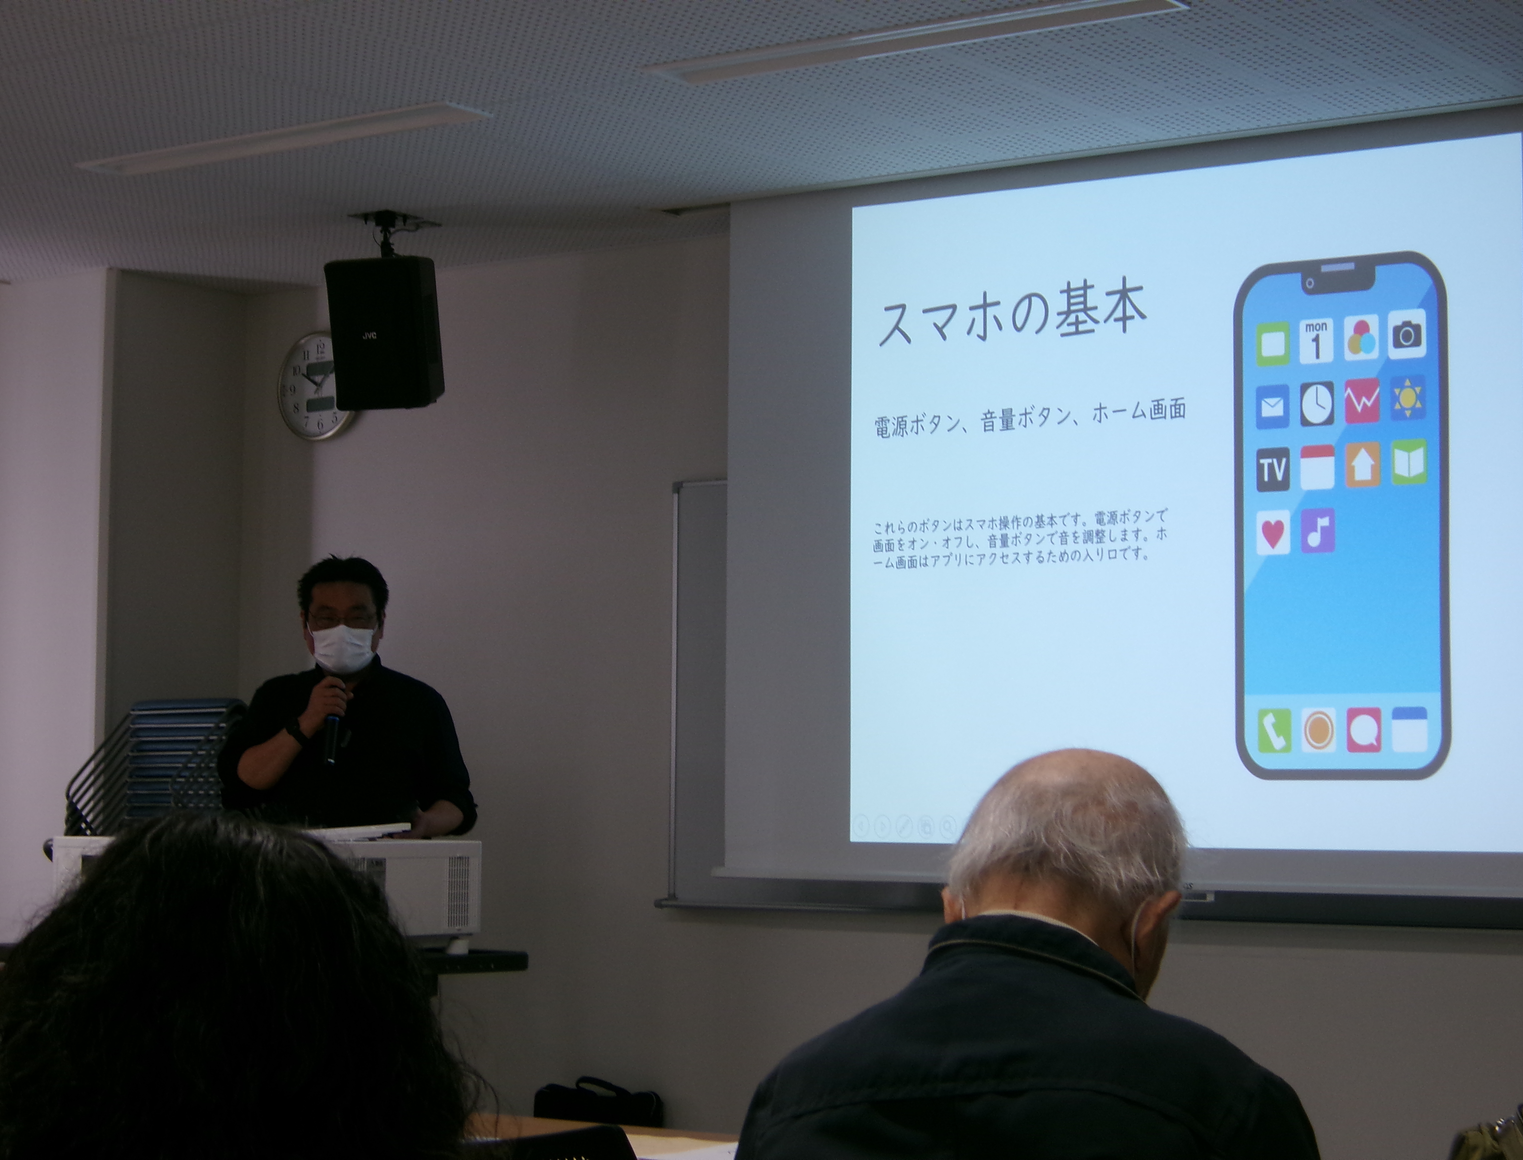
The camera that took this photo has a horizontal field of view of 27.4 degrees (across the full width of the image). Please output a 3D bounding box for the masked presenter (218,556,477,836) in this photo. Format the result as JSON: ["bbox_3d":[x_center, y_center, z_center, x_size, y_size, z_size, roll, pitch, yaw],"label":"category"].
[{"bbox_3d":[-0.912,0.808,6.890,0.570,1.720,0.400,1,-4,-5],"label":"masked presenter"}]

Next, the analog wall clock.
[{"bbox_3d":[-1.378,-0.605,9.757,0.345,0.345,0.050,-2,-5,35],"label":"analog wall clock"}]

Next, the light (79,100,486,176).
[{"bbox_3d":[-1.191,-1.106,7.678,1.265,0.070,0.175,-2,-5,36],"label":"light"}]

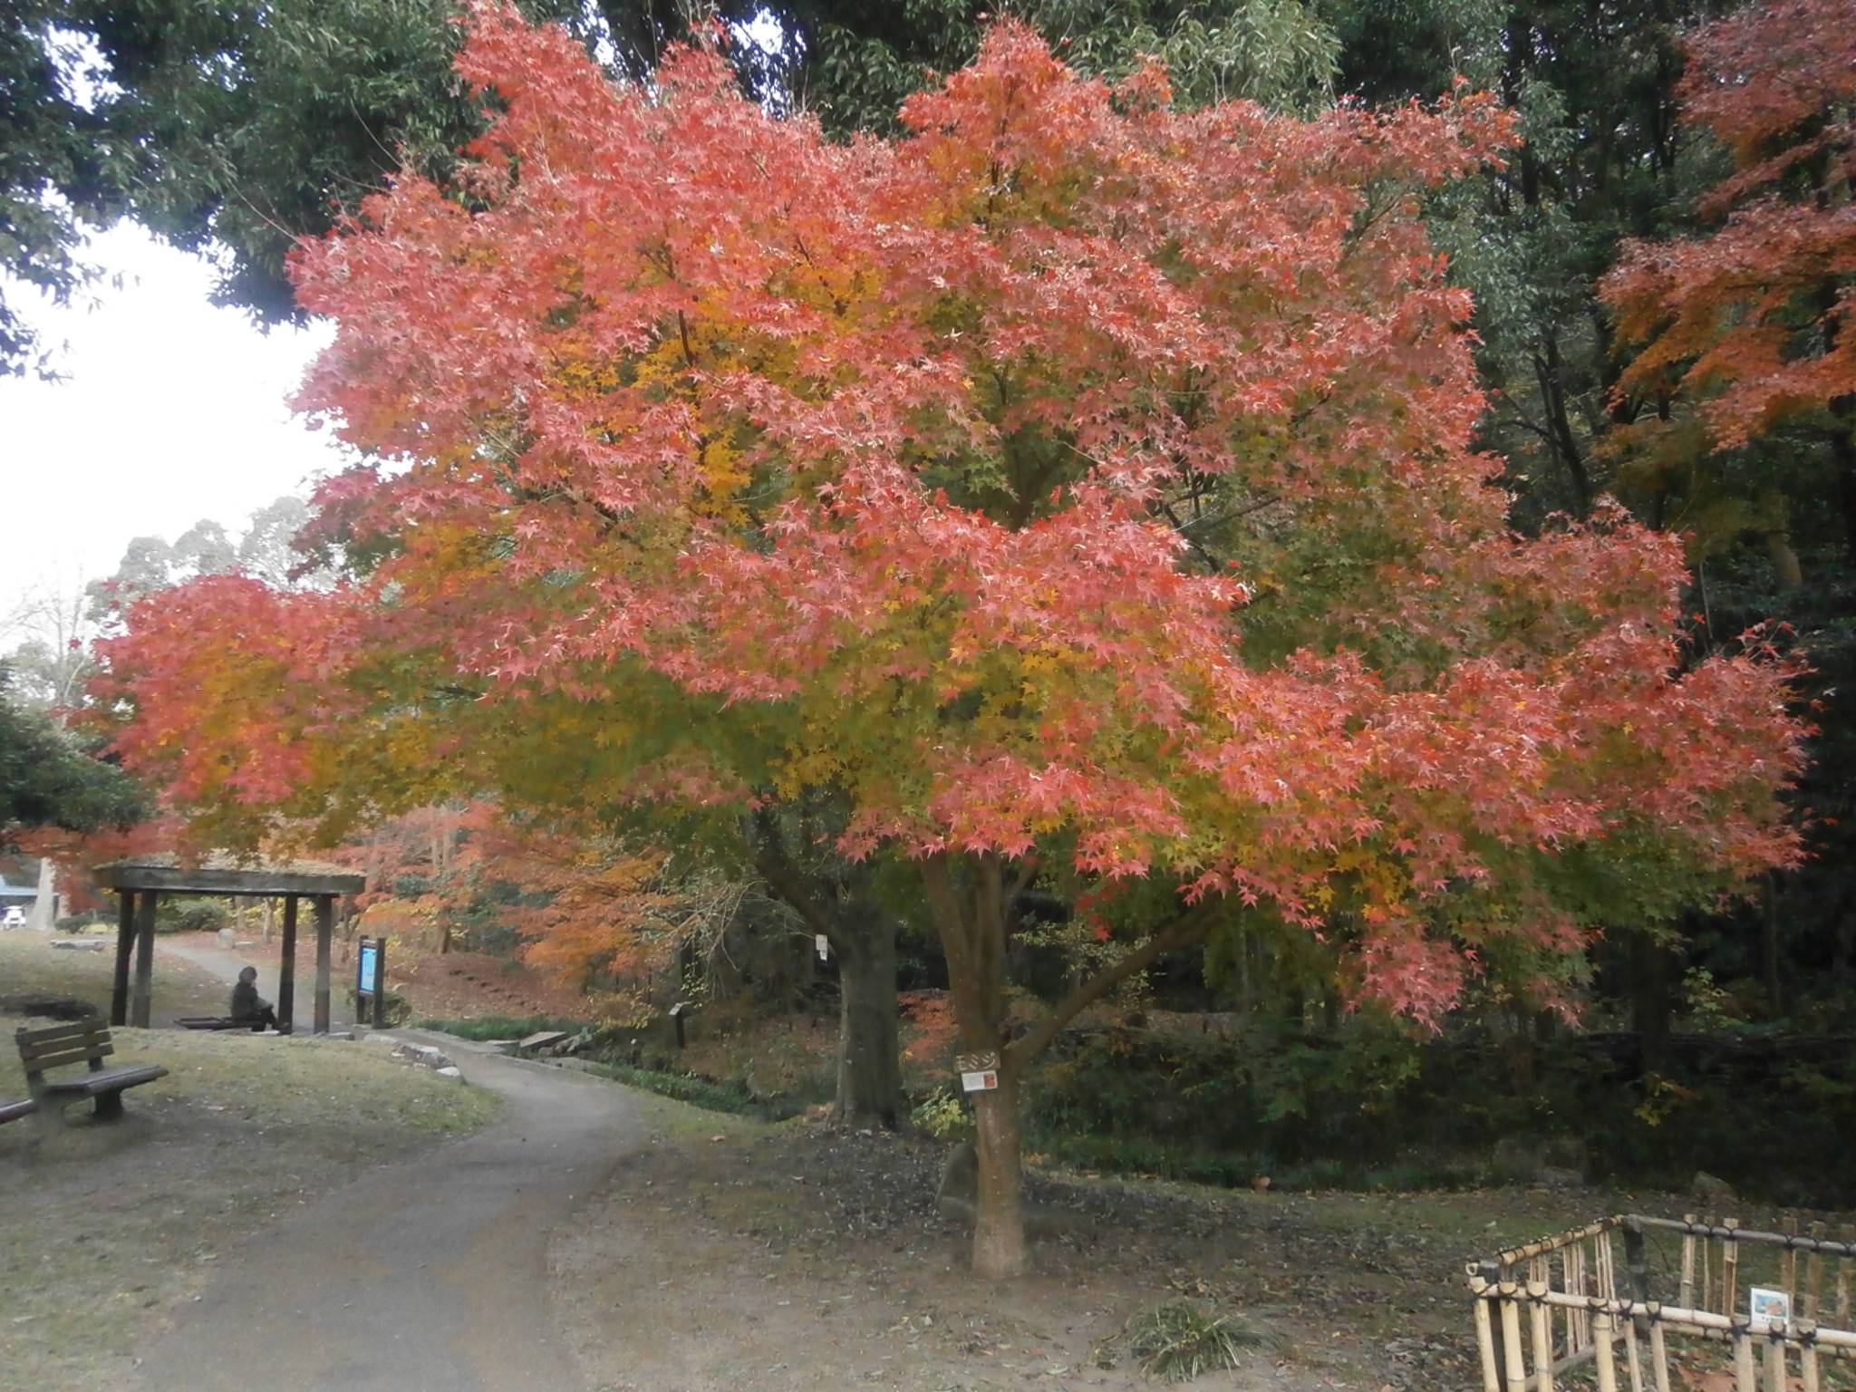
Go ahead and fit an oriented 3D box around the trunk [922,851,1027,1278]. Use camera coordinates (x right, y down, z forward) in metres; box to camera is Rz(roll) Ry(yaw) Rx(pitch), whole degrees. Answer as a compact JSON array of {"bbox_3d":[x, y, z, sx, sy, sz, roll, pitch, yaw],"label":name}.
[{"bbox_3d":[0.197,1.548,6.000,0.422,1.739,0.320,-1,-9,3],"label":"trunk"}]

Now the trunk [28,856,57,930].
[{"bbox_3d":[-34.920,7.784,55.000,0.950,2.900,0.950,5,-11,-32],"label":"trunk"}]

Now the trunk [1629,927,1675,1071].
[{"bbox_3d":[7.167,2.996,13.800,0.360,1.400,0.360,-5,-10,27],"label":"trunk"}]

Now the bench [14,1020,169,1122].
[{"bbox_3d":[-6.770,3.080,11.300,0.560,0.810,1.500,1,-9,-8],"label":"bench"}]

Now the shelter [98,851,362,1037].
[{"bbox_3d":[-11.950,4.240,23.800,3.500,2.850,3.100,7,-11,-37],"label":"shelter"}]

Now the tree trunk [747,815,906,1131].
[{"bbox_3d":[-0.752,2.052,10.500,1.145,2.272,0.600,0,-9,-2],"label":"tree trunk"}]

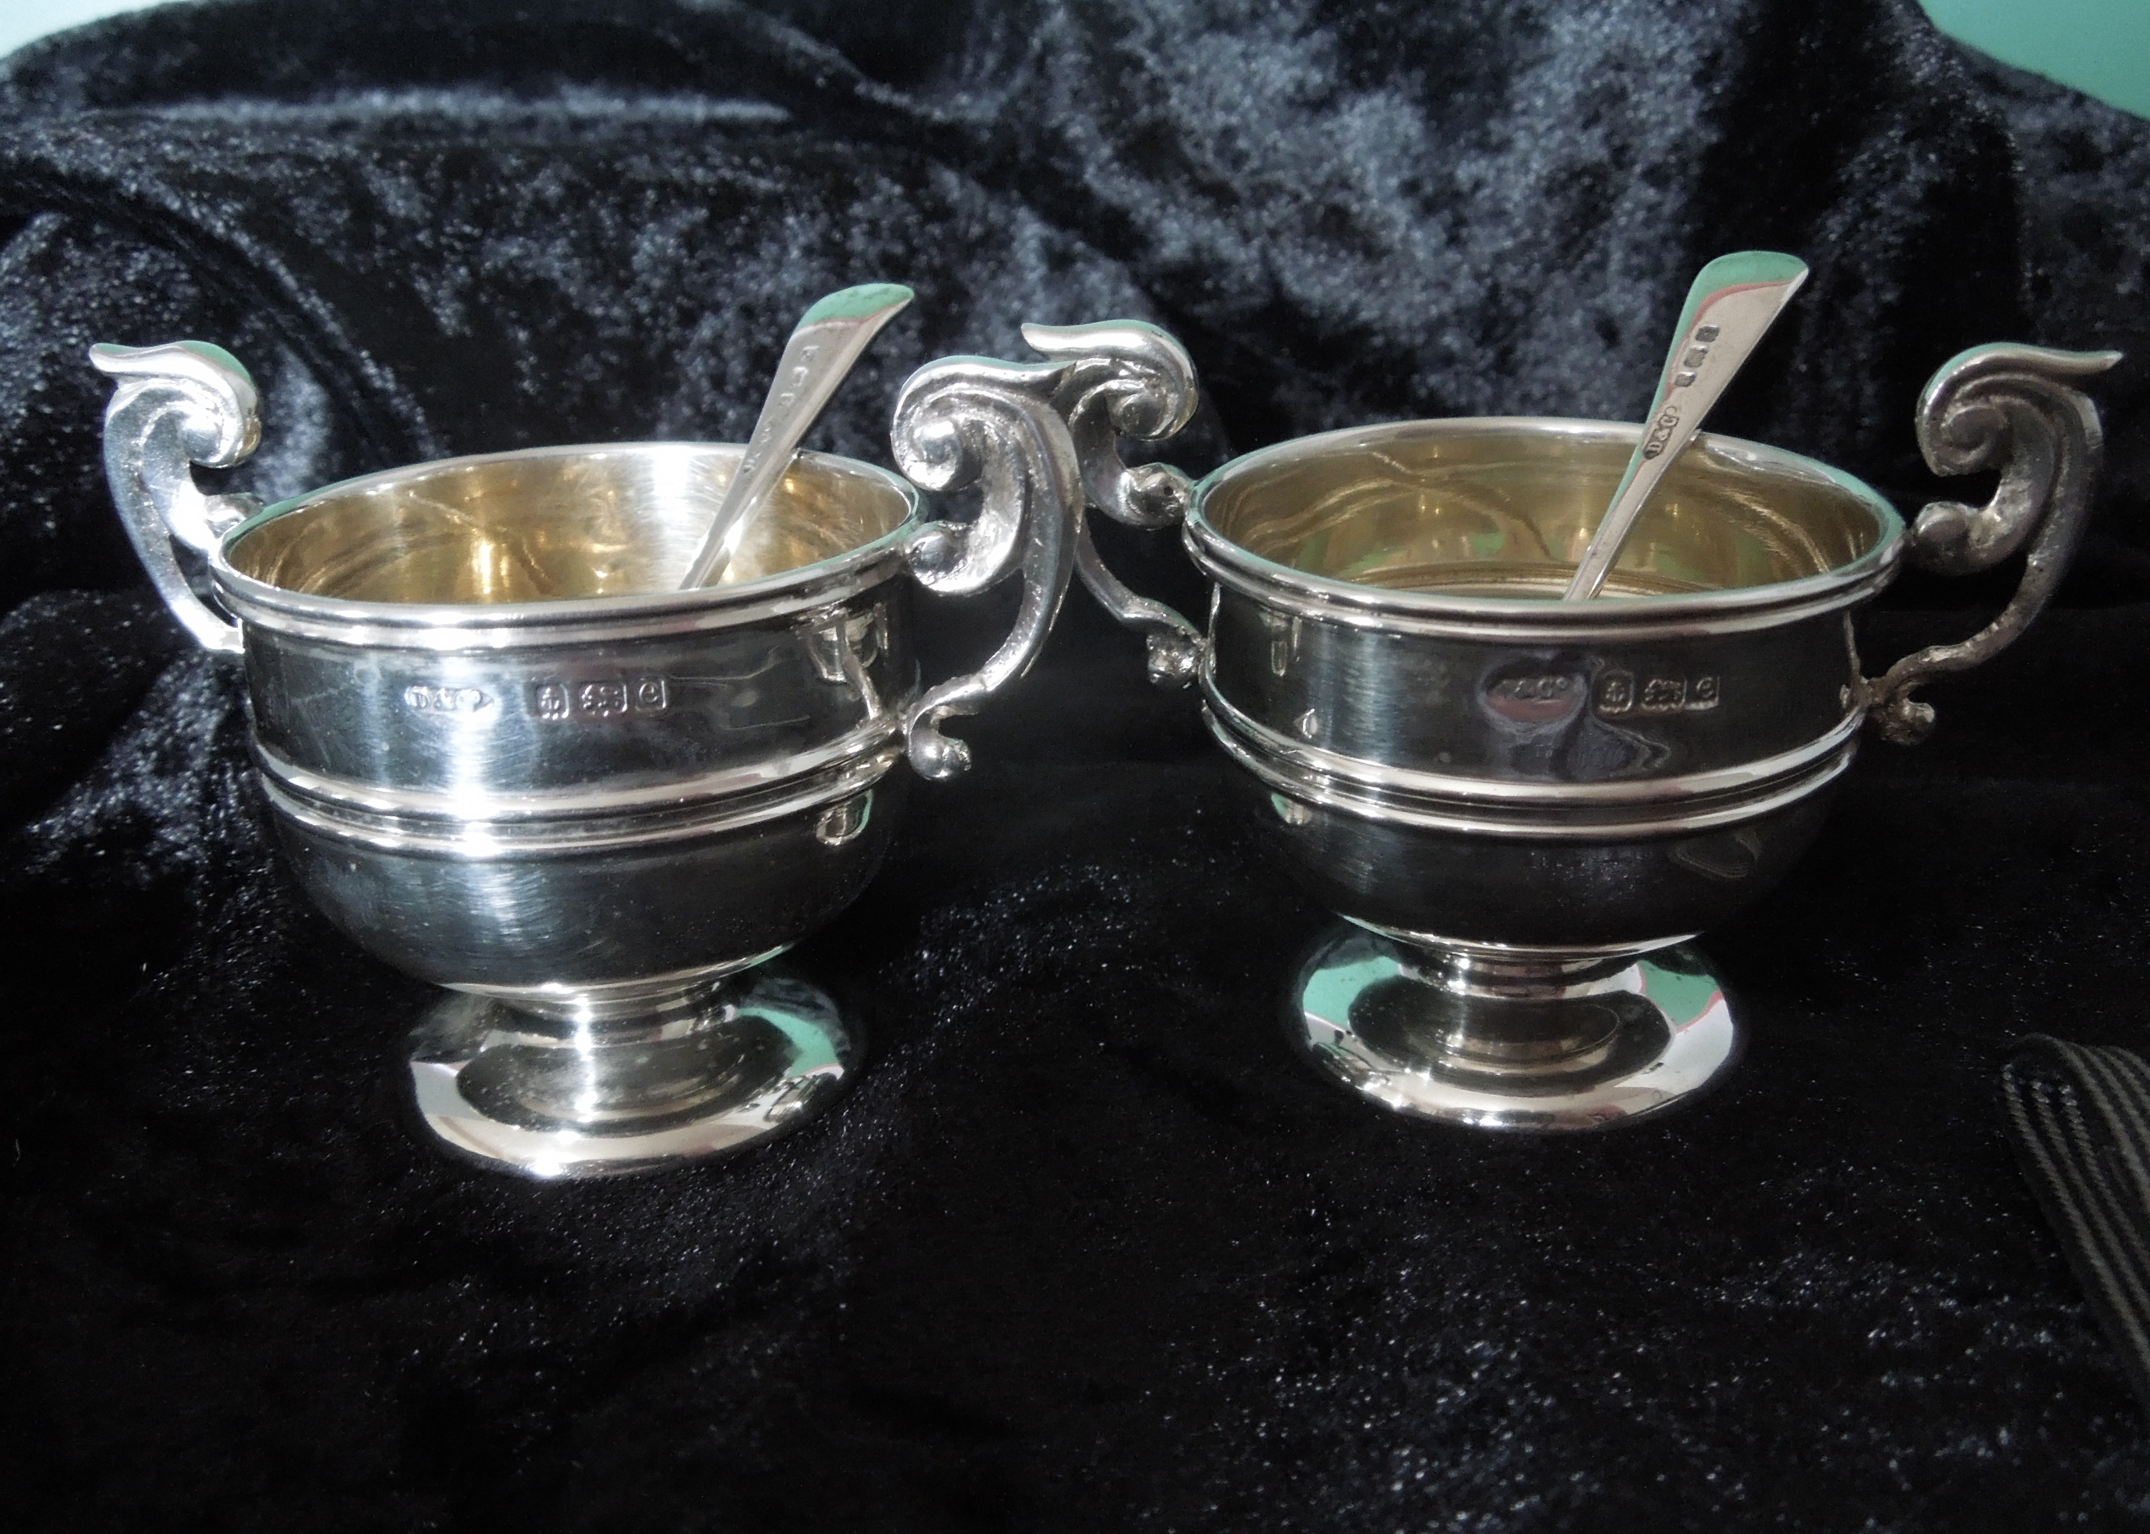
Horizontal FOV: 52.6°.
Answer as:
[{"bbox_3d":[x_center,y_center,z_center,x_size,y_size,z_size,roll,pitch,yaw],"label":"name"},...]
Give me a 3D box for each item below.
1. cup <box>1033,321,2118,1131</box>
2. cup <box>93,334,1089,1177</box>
[{"bbox_3d":[0.037,-0.006,0.177,0.081,0.059,0.054,4,24,13],"label":"cup"},{"bbox_3d":[-0.037,-0.004,0.172,0.081,0.059,0.054,4,20,15],"label":"cup"}]

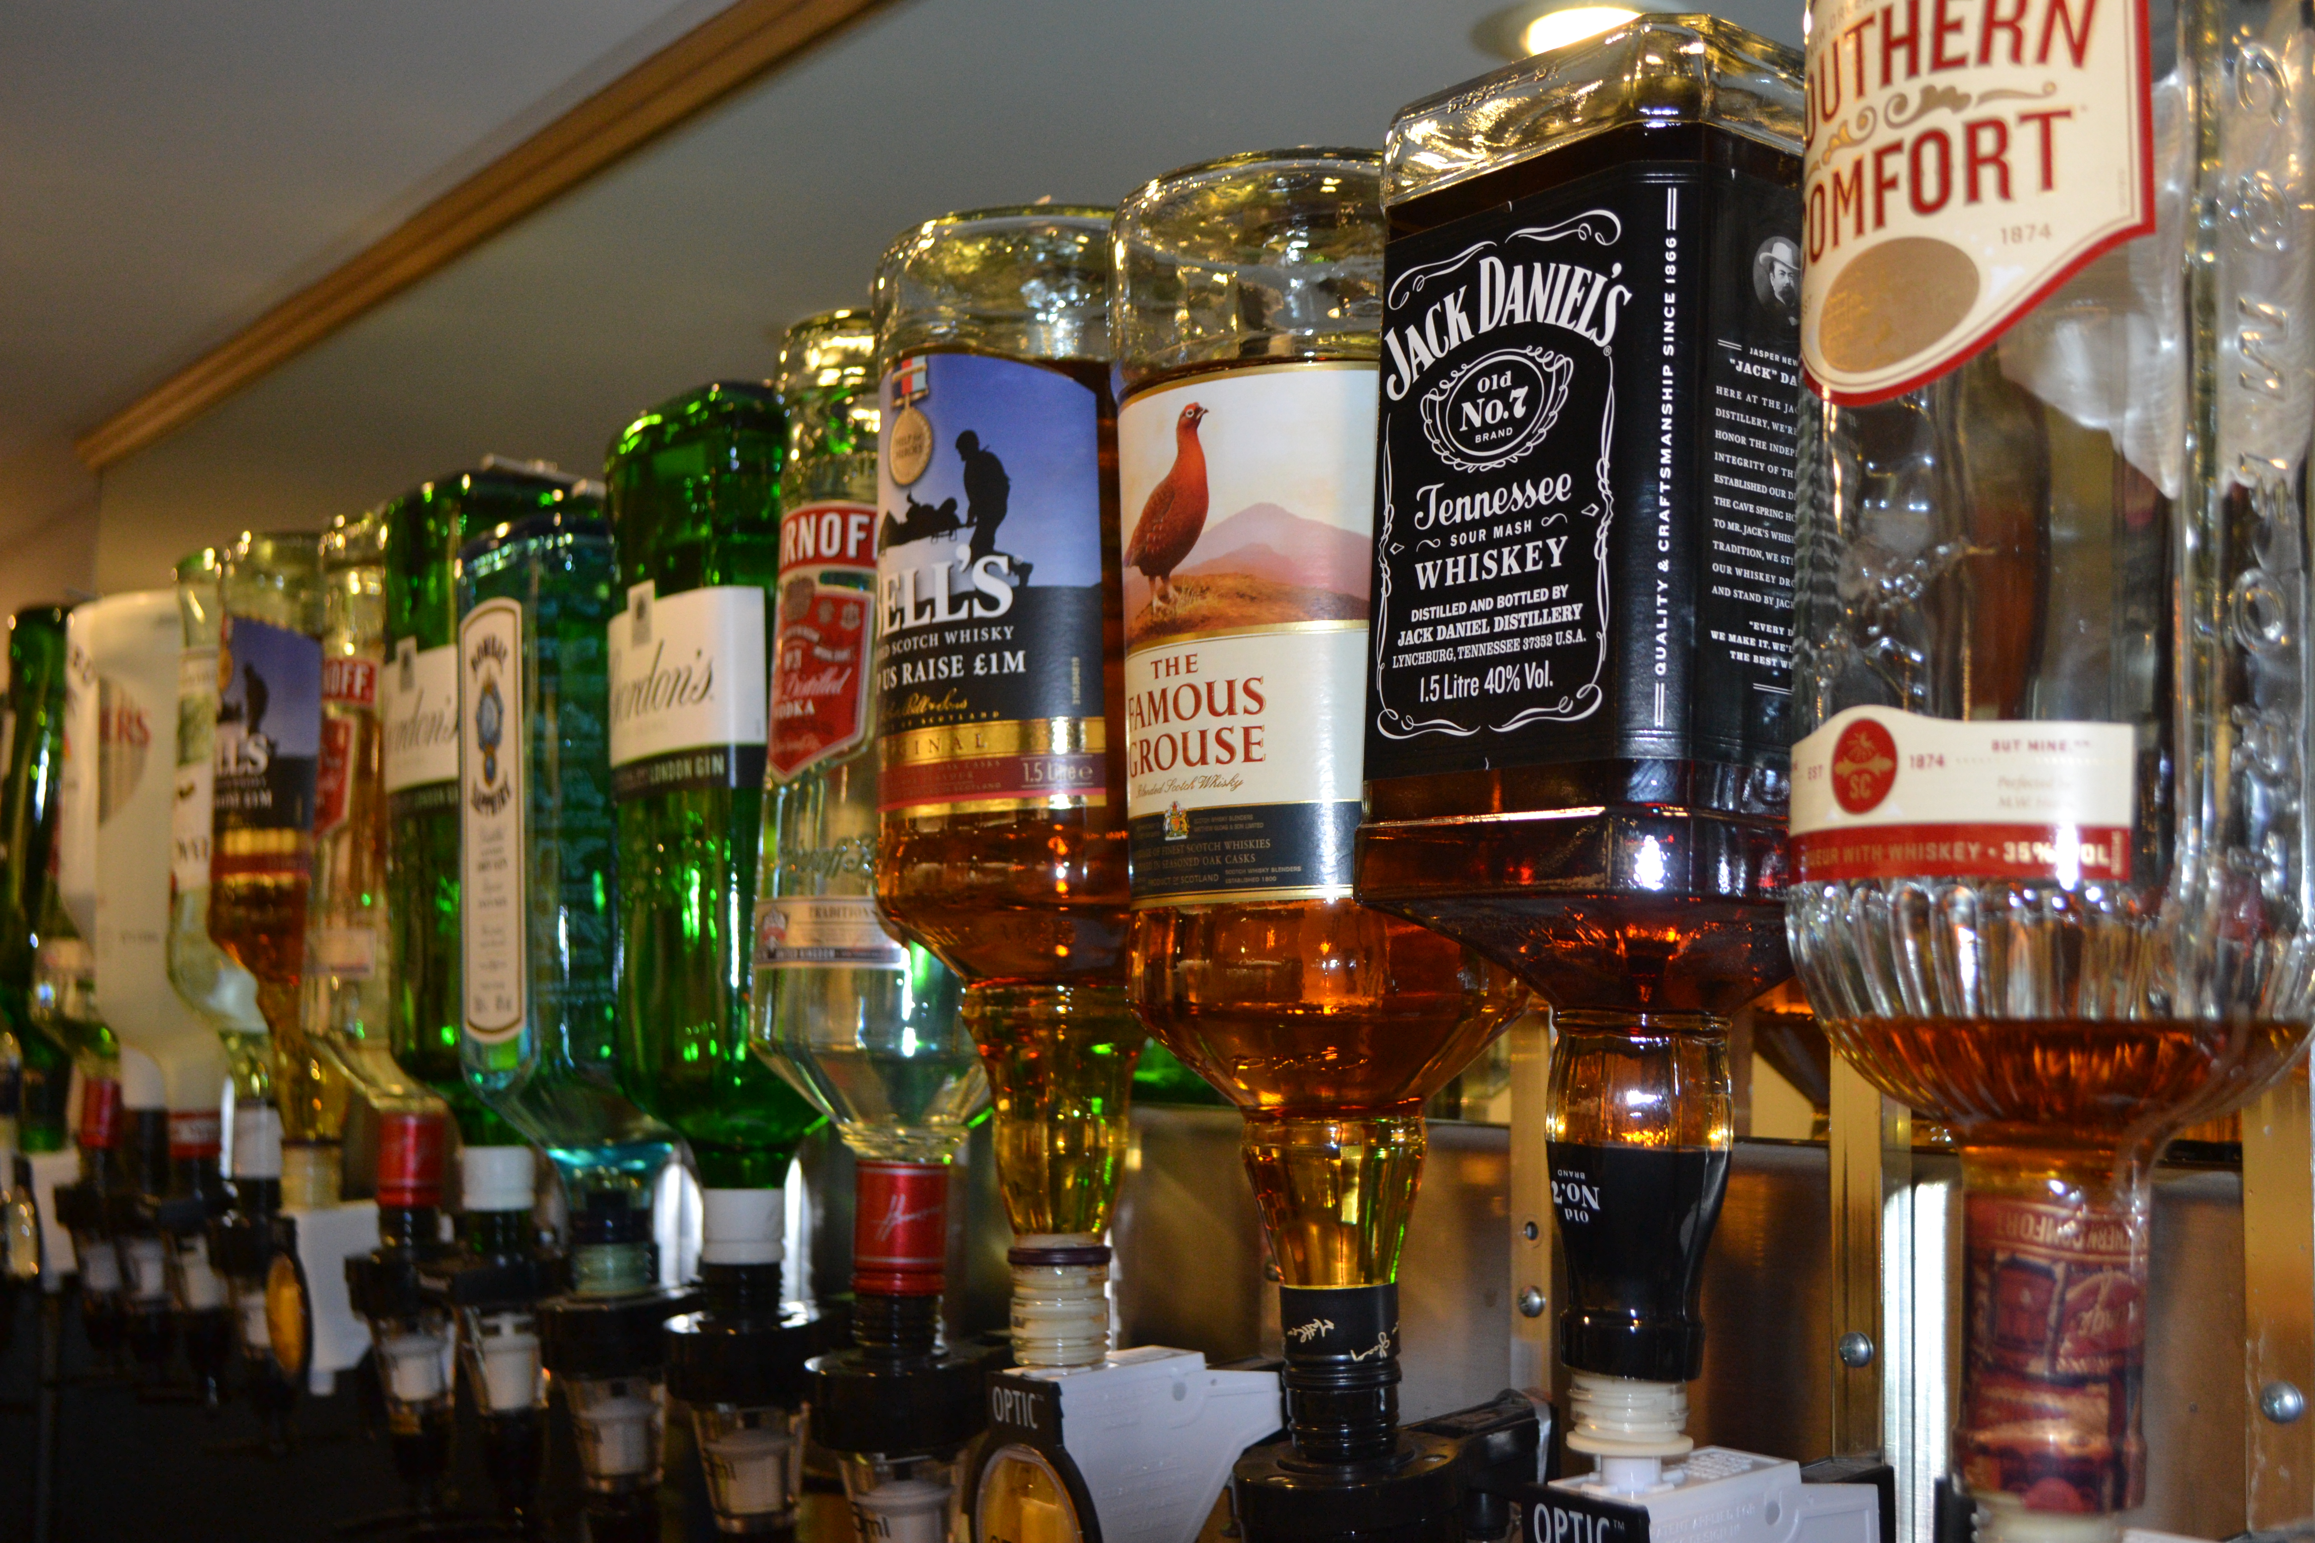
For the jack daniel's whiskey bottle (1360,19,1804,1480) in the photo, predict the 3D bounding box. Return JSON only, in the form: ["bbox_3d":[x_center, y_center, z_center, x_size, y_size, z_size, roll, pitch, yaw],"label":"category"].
[{"bbox_3d":[0.114,0.002,0.629,0.100,0.319,0.100,8,-9,-39],"label":"jack daniel's whiskey bottle"}]

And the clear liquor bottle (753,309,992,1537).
[{"bbox_3d":[-0.083,0.038,0.922,0.101,0.375,0.101,2,-5,0],"label":"clear liquor bottle"}]

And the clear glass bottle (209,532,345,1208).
[{"bbox_3d":[-0.433,0.052,1.407,0.108,0.346,0.108,4,-6,-35],"label":"clear glass bottle"}]

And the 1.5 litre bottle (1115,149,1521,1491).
[{"bbox_3d":[0.046,0.015,0.731,0.106,0.345,0.106,-1,-5,0],"label":"1.5 litre bottle"}]

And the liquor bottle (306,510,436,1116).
[{"bbox_3d":[-0.359,0.035,1.315,0.101,0.321,0.101,4,-6,-35],"label":"liquor bottle"}]

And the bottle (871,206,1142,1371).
[{"bbox_3d":[-0.030,0.008,0.822,0.108,0.338,0.108,0,-5,0],"label":"bottle"}]

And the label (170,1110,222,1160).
[{"bbox_3d":[-0.567,0.214,1.594,0.031,0.029,0.031,4,-6,-35],"label":"label"}]

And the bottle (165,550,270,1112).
[{"bbox_3d":[-0.497,0.047,1.510,0.097,0.339,0.097,4,-6,-35],"label":"bottle"}]

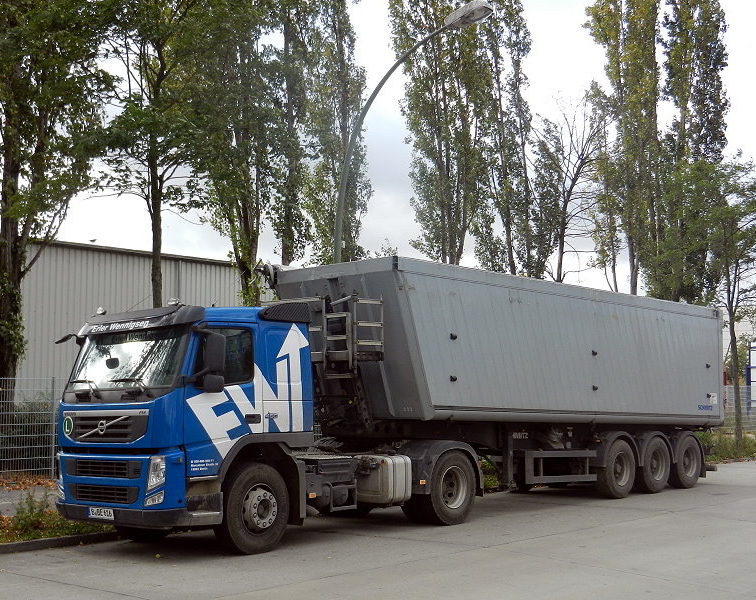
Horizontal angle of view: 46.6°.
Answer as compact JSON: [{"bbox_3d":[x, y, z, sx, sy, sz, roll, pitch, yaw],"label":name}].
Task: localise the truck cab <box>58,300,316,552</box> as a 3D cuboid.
[{"bbox_3d":[-2.433,1.532,10.990,2.120,2.900,2.500,6,-10,-44],"label":"truck cab"}]

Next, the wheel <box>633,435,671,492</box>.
[{"bbox_3d":[5.277,3.195,17.003,1.070,1.070,0.370,6,-10,-44],"label":"wheel"}]

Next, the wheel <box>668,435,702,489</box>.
[{"bbox_3d":[6.215,3.300,17.924,1.070,1.070,0.370,6,-10,-44],"label":"wheel"}]

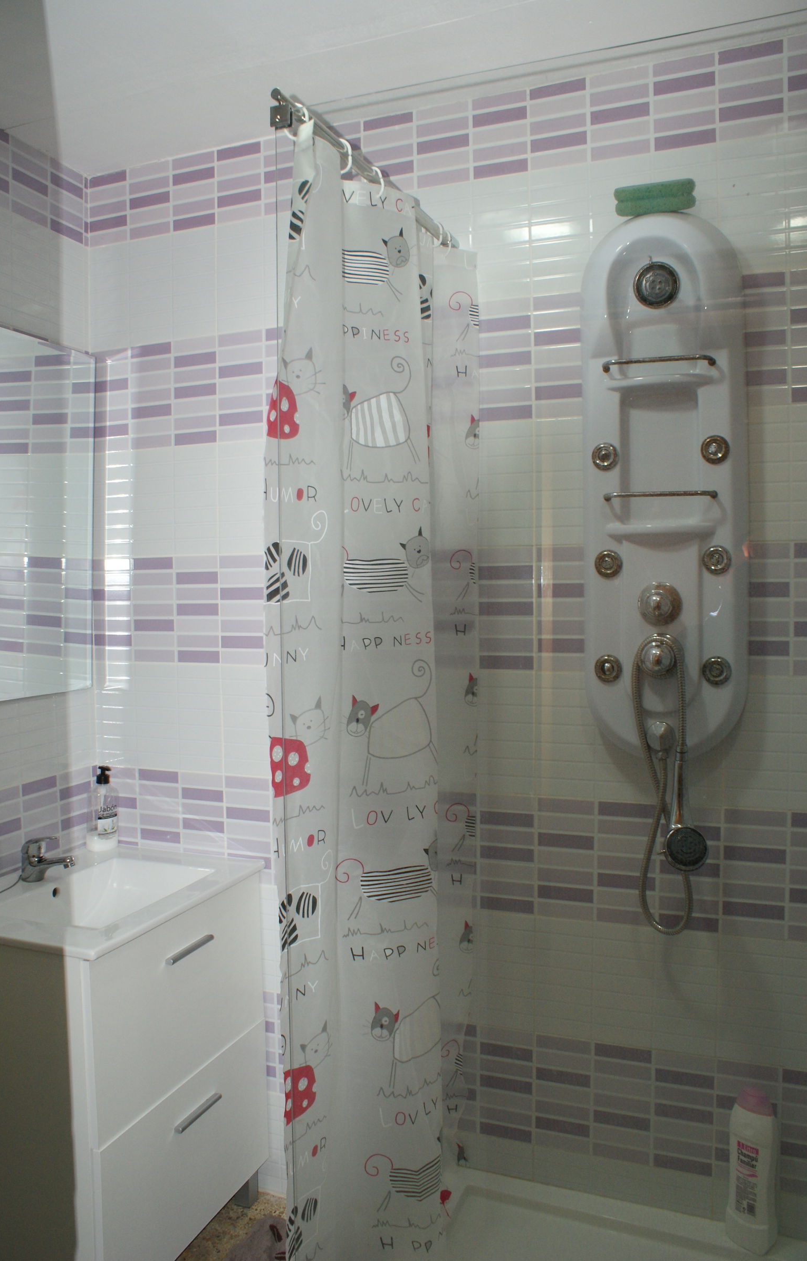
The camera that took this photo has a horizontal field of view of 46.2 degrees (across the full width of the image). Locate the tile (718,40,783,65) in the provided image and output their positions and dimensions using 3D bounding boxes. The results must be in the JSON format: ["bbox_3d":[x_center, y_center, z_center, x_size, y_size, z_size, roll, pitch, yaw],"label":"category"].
[{"bbox_3d":[0.636,-1.058,1.733,0.114,0.026,0.008,0,2,21],"label":"tile"}]

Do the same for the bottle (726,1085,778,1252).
[{"bbox_3d":[0.654,1.002,1.773,0.086,0.305,0.058,2,3,43],"label":"bottle"}]

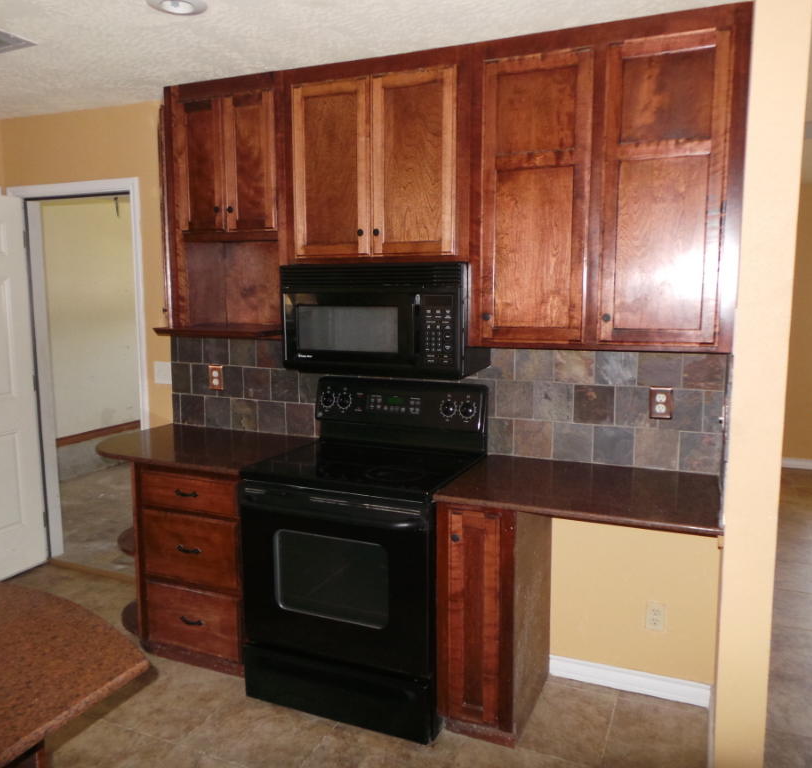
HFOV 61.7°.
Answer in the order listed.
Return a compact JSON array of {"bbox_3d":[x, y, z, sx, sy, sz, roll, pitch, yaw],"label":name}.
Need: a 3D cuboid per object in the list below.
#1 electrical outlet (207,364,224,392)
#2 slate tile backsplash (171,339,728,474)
[{"bbox_3d":[-0.926,-0.029,3.309,0.074,0.117,0.009,3,9,23],"label":"electrical outlet"},{"bbox_3d":[-0.016,0.040,2.945,2.525,0.460,0.020,3,9,23],"label":"slate tile backsplash"}]

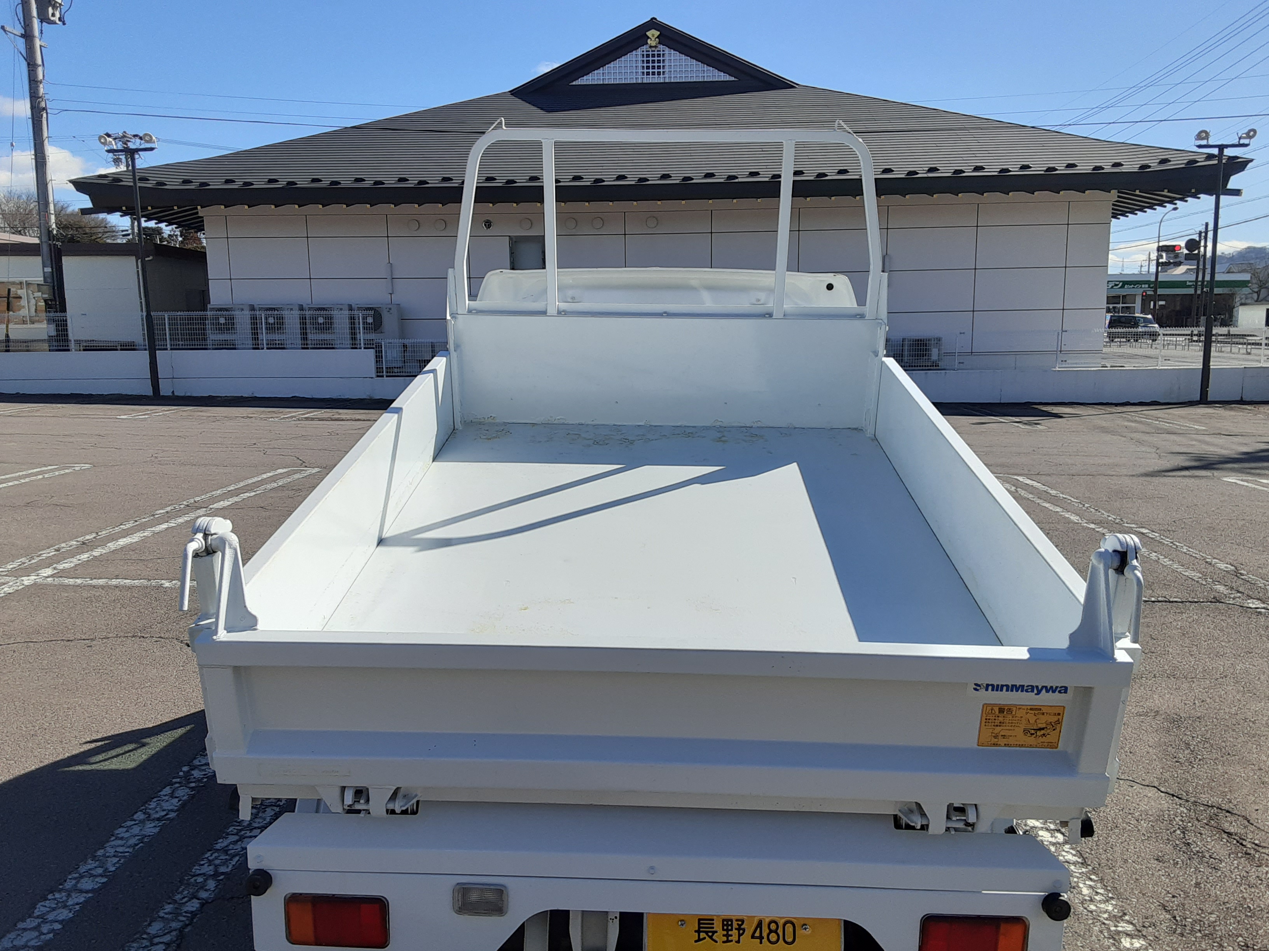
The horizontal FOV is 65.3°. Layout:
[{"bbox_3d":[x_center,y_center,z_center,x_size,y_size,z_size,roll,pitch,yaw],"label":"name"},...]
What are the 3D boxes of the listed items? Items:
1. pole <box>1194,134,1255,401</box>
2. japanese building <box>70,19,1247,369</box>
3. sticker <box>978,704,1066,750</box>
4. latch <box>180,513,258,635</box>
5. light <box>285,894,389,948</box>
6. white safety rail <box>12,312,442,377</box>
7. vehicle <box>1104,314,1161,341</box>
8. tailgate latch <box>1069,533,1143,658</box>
[{"bbox_3d":[11.294,-4.062,19.286,1.170,5.210,0.350,0,9,2],"label":"pole"},{"bbox_3d":[0.618,-8.028,29.343,23.000,9.000,20.500,0,9,2],"label":"japanese building"},{"bbox_3d":[0.595,0.387,1.522,0.124,0.076,0.004,1,20,2],"label":"sticker"},{"bbox_3d":[-0.621,0.151,1.470,0.098,0.180,0.058,1,20,2],"label":"latch"},{"bbox_3d":[-0.495,0.741,1.670,0.170,0.093,0.045,1,9,2],"label":"light"},{"bbox_3d":[-8.377,-2.704,20.373,8.800,1.330,0.080,0,9,2],"label":"white safety rail"},{"bbox_3d":[31.519,-9.296,62.500,1.500,1.750,3.450,-4,10,-18],"label":"vehicle"},{"bbox_3d":[0.686,0.175,1.431,0.094,0.180,0.058,1,20,2],"label":"tailgate latch"}]

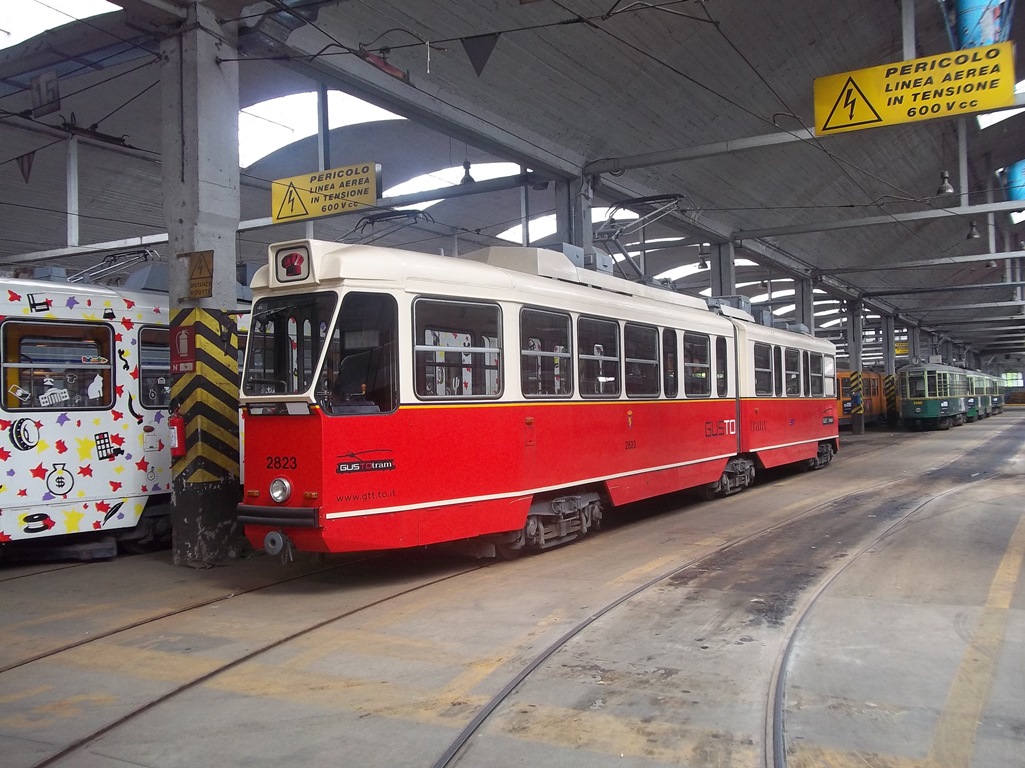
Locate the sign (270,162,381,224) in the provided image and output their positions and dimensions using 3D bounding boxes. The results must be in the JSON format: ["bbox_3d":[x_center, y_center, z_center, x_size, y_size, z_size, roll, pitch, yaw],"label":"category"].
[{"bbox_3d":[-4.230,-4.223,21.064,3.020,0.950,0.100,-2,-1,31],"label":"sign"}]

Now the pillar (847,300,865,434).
[{"bbox_3d":[14.975,-0.724,41.222,0.543,5.806,0.562,-2,-1,31],"label":"pillar"}]

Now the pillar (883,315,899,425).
[{"bbox_3d":[19.552,-0.655,48.968,0.543,5.806,0.562,-2,-1,31],"label":"pillar"}]

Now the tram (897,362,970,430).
[{"bbox_3d":[21.368,0.605,47.654,2.300,3.150,13.000,-2,-1,31],"label":"tram"}]

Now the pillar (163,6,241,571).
[{"bbox_3d":[-3.334,-0.998,10.236,0.543,5.806,0.562,-2,-1,31],"label":"pillar"}]

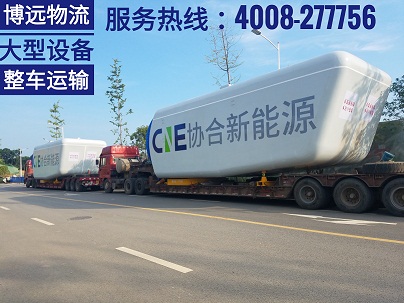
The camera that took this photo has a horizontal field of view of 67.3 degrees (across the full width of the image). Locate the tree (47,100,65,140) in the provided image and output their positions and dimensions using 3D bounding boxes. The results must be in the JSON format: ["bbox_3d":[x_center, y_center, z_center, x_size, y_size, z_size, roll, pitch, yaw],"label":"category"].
[{"bbox_3d":[-21.280,-1.493,44.242,2.700,11.998,2.700,-3,-2,0],"label":"tree"}]

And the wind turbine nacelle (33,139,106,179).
[{"bbox_3d":[-14.557,0.995,32.660,4.263,3.557,10.388,0,-3,-43],"label":"wind turbine nacelle"}]

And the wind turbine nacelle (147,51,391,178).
[{"bbox_3d":[1.984,-0.741,13.451,4.263,3.557,10.388,0,-5,-44],"label":"wind turbine nacelle"}]

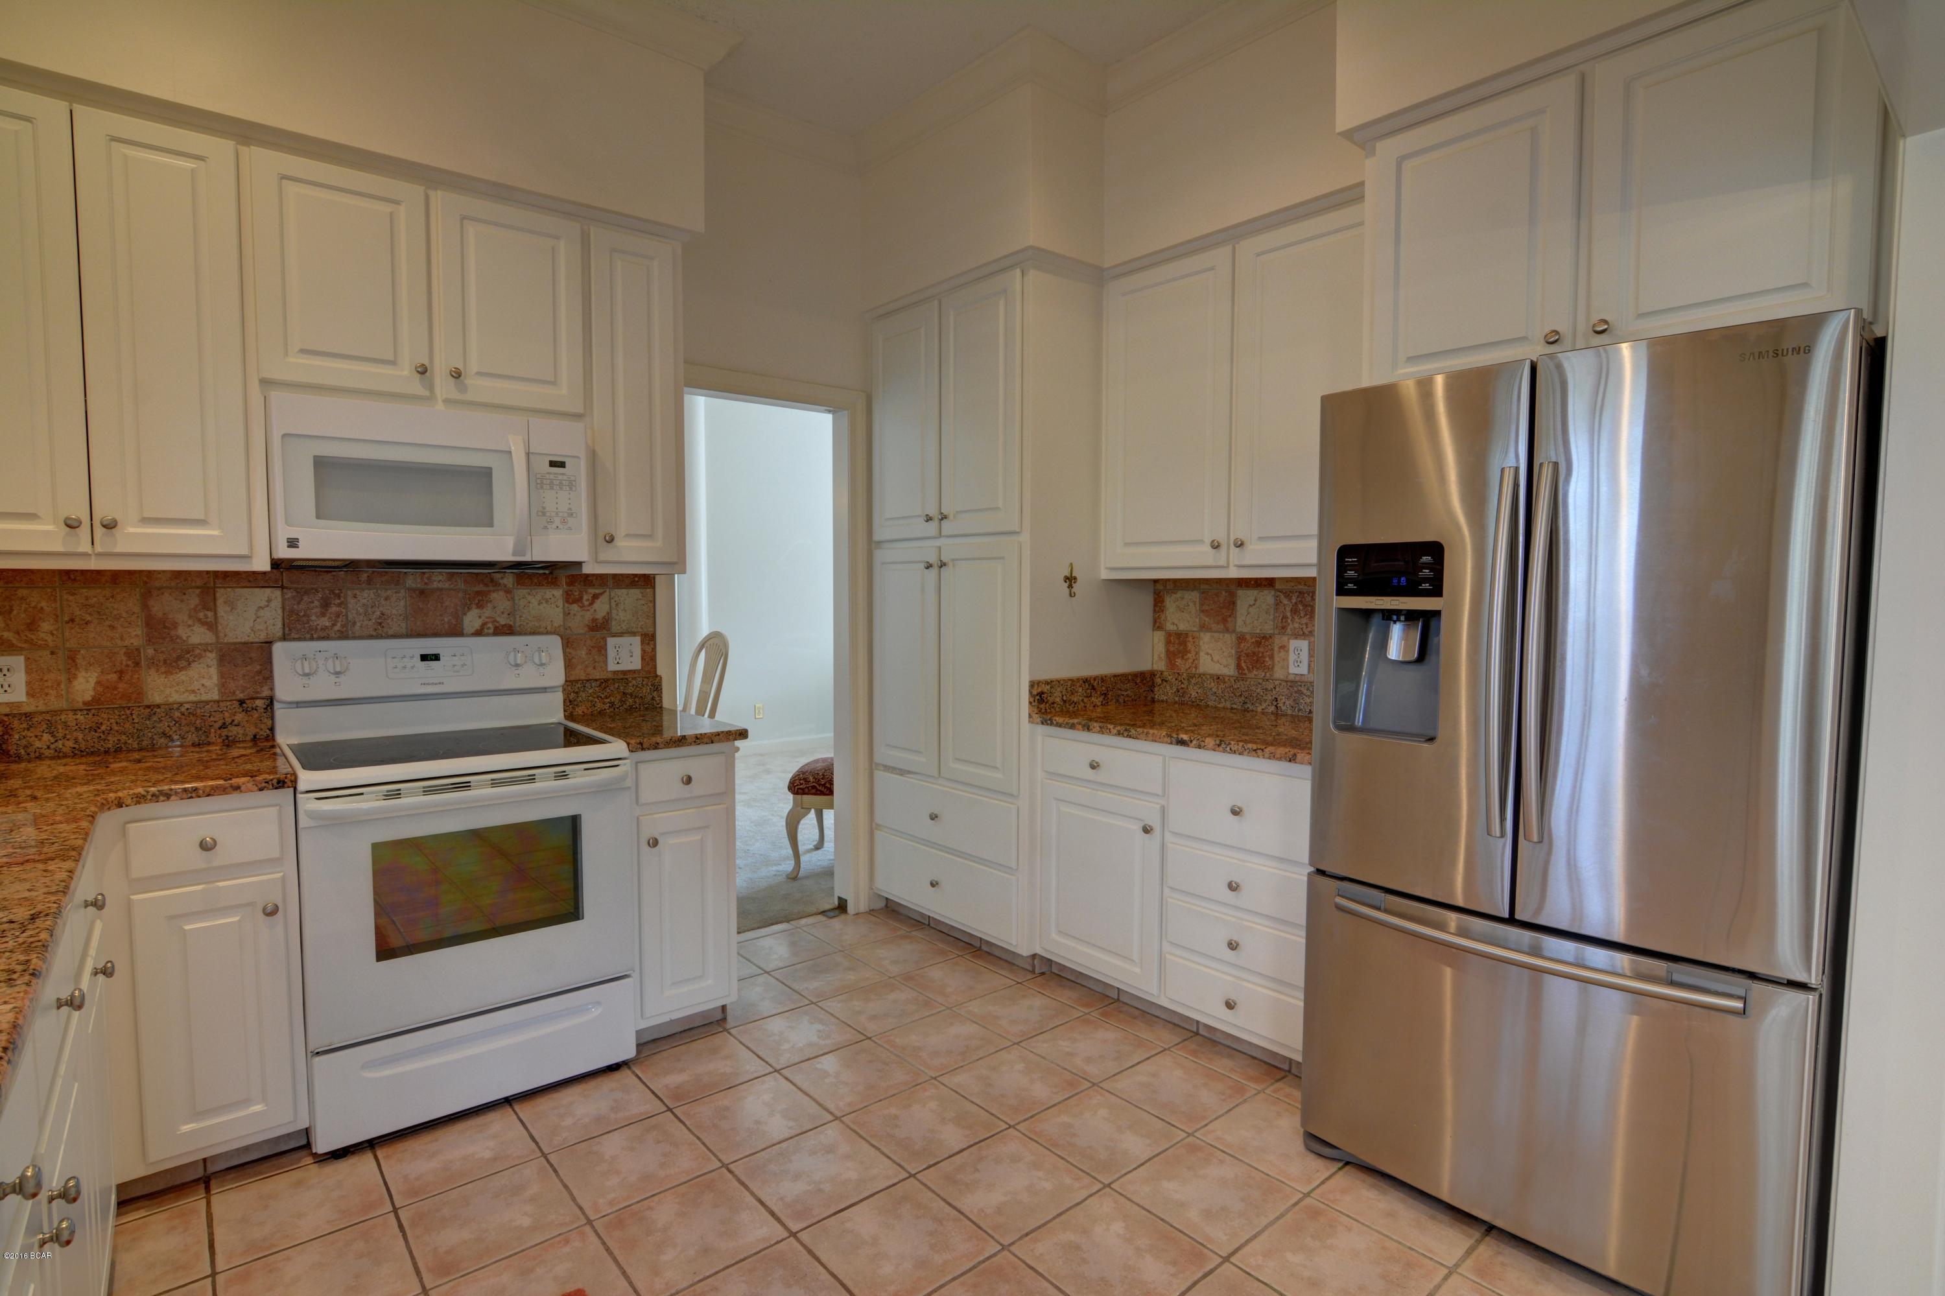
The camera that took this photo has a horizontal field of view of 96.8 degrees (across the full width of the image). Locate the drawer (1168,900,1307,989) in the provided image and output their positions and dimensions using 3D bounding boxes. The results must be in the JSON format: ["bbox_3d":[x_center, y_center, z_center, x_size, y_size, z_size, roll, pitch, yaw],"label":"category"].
[{"bbox_3d":[0.916,0.828,2.612,0.460,0.140,0.465,-3,4,-43],"label":"drawer"}]

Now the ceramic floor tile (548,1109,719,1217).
[{"bbox_3d":[-0.818,1.245,2.090,0.300,0.012,0.300,-3,5,-40],"label":"ceramic floor tile"}]

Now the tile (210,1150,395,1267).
[{"bbox_3d":[-1.486,1.233,1.913,0.302,0.010,0.302,-2,4,-40],"label":"tile"}]

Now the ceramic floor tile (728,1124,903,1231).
[{"bbox_3d":[-0.366,1.245,2.051,0.300,0.012,0.300,-3,5,-40],"label":"ceramic floor tile"}]

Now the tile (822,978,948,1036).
[{"bbox_3d":[-0.301,1.193,2.869,0.300,0.012,0.300,-3,5,-40],"label":"tile"}]

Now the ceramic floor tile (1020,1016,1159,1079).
[{"bbox_3d":[0.360,1.211,2.612,0.305,0.012,0.305,-3,4,-41],"label":"ceramic floor tile"}]

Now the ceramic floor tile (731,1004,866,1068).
[{"bbox_3d":[-0.542,1.197,2.671,0.302,0.010,0.302,-3,5,-41],"label":"ceramic floor tile"}]

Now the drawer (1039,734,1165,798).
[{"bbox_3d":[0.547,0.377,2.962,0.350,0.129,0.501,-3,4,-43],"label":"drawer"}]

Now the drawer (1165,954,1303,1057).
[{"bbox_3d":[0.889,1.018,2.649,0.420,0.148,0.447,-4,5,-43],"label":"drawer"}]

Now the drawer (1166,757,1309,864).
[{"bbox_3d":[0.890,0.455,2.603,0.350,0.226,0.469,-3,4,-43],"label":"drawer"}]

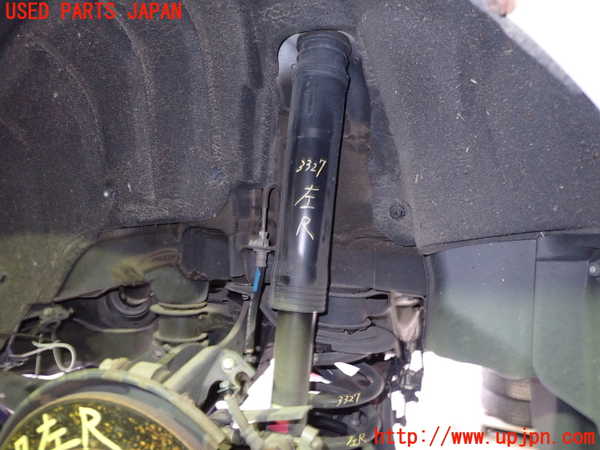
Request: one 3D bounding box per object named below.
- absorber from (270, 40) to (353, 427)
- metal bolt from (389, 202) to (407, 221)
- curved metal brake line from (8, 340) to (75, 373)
[{"bbox_3d":[0.010,0.002,0.600,0.080,0.550,0.080,5,0,0],"label":"absorber"},{"bbox_3d":[0.151,-0.021,0.670,0.026,0.026,0.014,0,-2,11],"label":"metal bolt"},{"bbox_3d":[-0.379,0.194,0.640,0.092,0.045,0.050,0,-2,0],"label":"curved metal brake line"}]

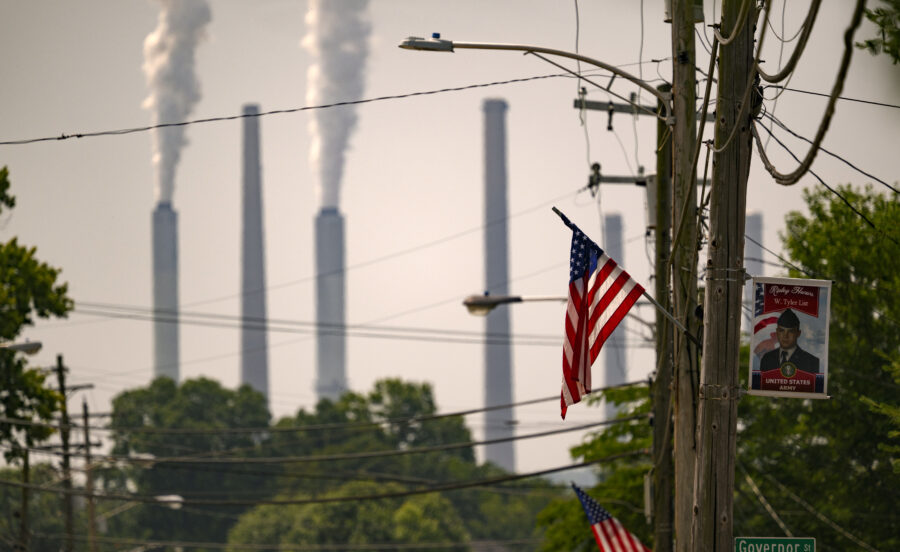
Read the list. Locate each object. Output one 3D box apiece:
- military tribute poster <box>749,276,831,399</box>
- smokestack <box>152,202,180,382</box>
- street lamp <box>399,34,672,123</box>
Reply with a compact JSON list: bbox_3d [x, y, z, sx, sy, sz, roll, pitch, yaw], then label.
[{"bbox_3d":[2.635,0.477,77.500,0.610,0.910,0.030,3,-2,0],"label":"military tribute poster"},{"bbox_3d":[-125.411,68.313,4450.000,11.500,202.000,11.500,-1,-2,0],"label":"smokestack"},{"bbox_3d":[0.941,-2.173,110.000,3.000,0.960,0.300,-1,-2,0],"label":"street lamp"}]

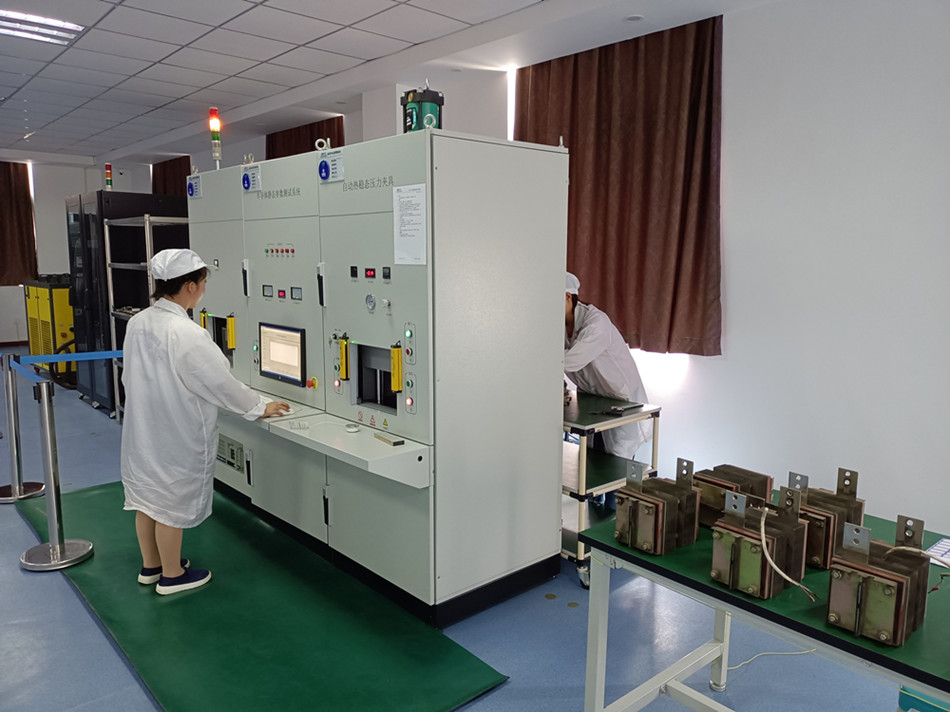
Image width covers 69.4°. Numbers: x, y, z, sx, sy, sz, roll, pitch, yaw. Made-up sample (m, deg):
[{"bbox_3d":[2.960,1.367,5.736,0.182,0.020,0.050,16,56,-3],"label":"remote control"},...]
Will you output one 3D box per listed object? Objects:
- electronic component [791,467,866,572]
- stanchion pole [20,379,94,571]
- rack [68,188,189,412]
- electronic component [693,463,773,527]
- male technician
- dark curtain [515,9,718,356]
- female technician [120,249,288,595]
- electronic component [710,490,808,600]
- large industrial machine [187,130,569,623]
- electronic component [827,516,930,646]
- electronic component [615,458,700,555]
[{"bbox_3d":[0.914,0.419,1.815,0.178,0.222,0.140,-6,11,-35],"label":"electronic component"},{"bbox_3d":[-2.173,0.581,3.499,0.330,0.930,0.330,-8,13,-42],"label":"stanchion pole"},{"bbox_3d":[-3.378,-0.553,6.902,0.950,2.050,1.180,-8,13,-42],"label":"rack"},{"bbox_3d":[0.779,0.427,2.025,0.178,0.137,0.220,-8,13,-42],"label":"electronic component"},{"bbox_3d":[0.628,0.242,3.936,0.760,1.480,0.540,-8,13,-42],"label":"male technician"},{"bbox_3d":[0.808,-0.998,4.333,0.120,1.840,1.620,-8,13,-42],"label":"dark curtain"},{"bbox_3d":[-1.327,0.295,3.258,0.640,1.580,0.580,-8,13,-42],"label":"female technician"},{"bbox_3d":[0.695,0.442,1.672,0.178,0.222,0.140,-7,12,-37],"label":"electronic component"},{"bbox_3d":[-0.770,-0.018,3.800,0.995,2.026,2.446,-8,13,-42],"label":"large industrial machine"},{"bbox_3d":[0.878,0.474,1.485,0.170,0.222,0.140,-8,12,-41],"label":"electronic component"},{"bbox_3d":[0.504,0.405,1.893,0.178,0.222,0.140,-7,12,-37],"label":"electronic component"}]

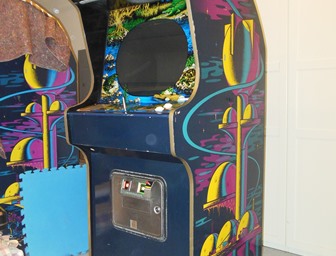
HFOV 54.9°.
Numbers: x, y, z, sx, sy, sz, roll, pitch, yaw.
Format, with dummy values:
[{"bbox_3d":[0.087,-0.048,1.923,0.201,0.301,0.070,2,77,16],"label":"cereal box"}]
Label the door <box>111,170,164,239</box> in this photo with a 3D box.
[{"bbox_3d":[-0.151,0.367,1.555,0.338,0.308,0.040,3,6,33],"label":"door"}]

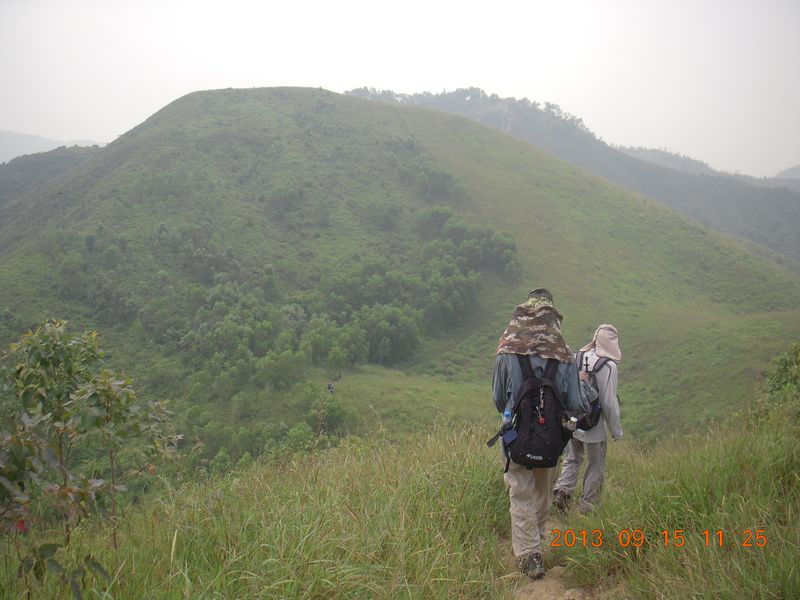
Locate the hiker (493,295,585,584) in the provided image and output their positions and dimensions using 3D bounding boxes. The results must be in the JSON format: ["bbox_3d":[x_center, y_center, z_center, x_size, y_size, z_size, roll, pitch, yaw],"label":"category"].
[{"bbox_3d":[0.813,0.772,5.120,0.560,1.690,0.560,1,4,14],"label":"hiker"}]

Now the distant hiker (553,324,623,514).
[{"bbox_3d":[1.584,1.010,7.420,0.510,1.620,0.580,3,5,36],"label":"distant hiker"}]

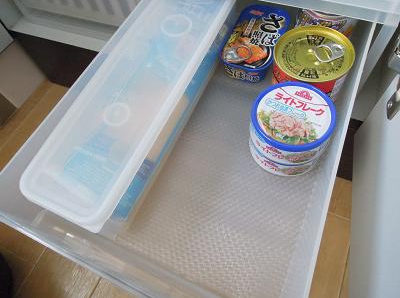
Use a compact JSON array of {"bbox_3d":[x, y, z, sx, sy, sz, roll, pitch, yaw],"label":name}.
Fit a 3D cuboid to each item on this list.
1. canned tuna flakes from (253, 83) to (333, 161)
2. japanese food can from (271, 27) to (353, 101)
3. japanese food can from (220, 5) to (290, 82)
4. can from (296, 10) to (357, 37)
[{"bbox_3d":[0.085,-0.024,0.262,0.074,0.034,0.074,-4,64,7],"label":"canned tuna flakes"},{"bbox_3d":[0.120,-0.086,0.308,0.077,0.058,0.077,-4,64,7],"label":"japanese food can"},{"bbox_3d":[0.070,-0.135,0.356,0.064,0.029,0.107,19,69,18],"label":"japanese food can"},{"bbox_3d":[0.155,-0.163,0.343,0.071,0.052,0.071,-4,64,7],"label":"can"}]

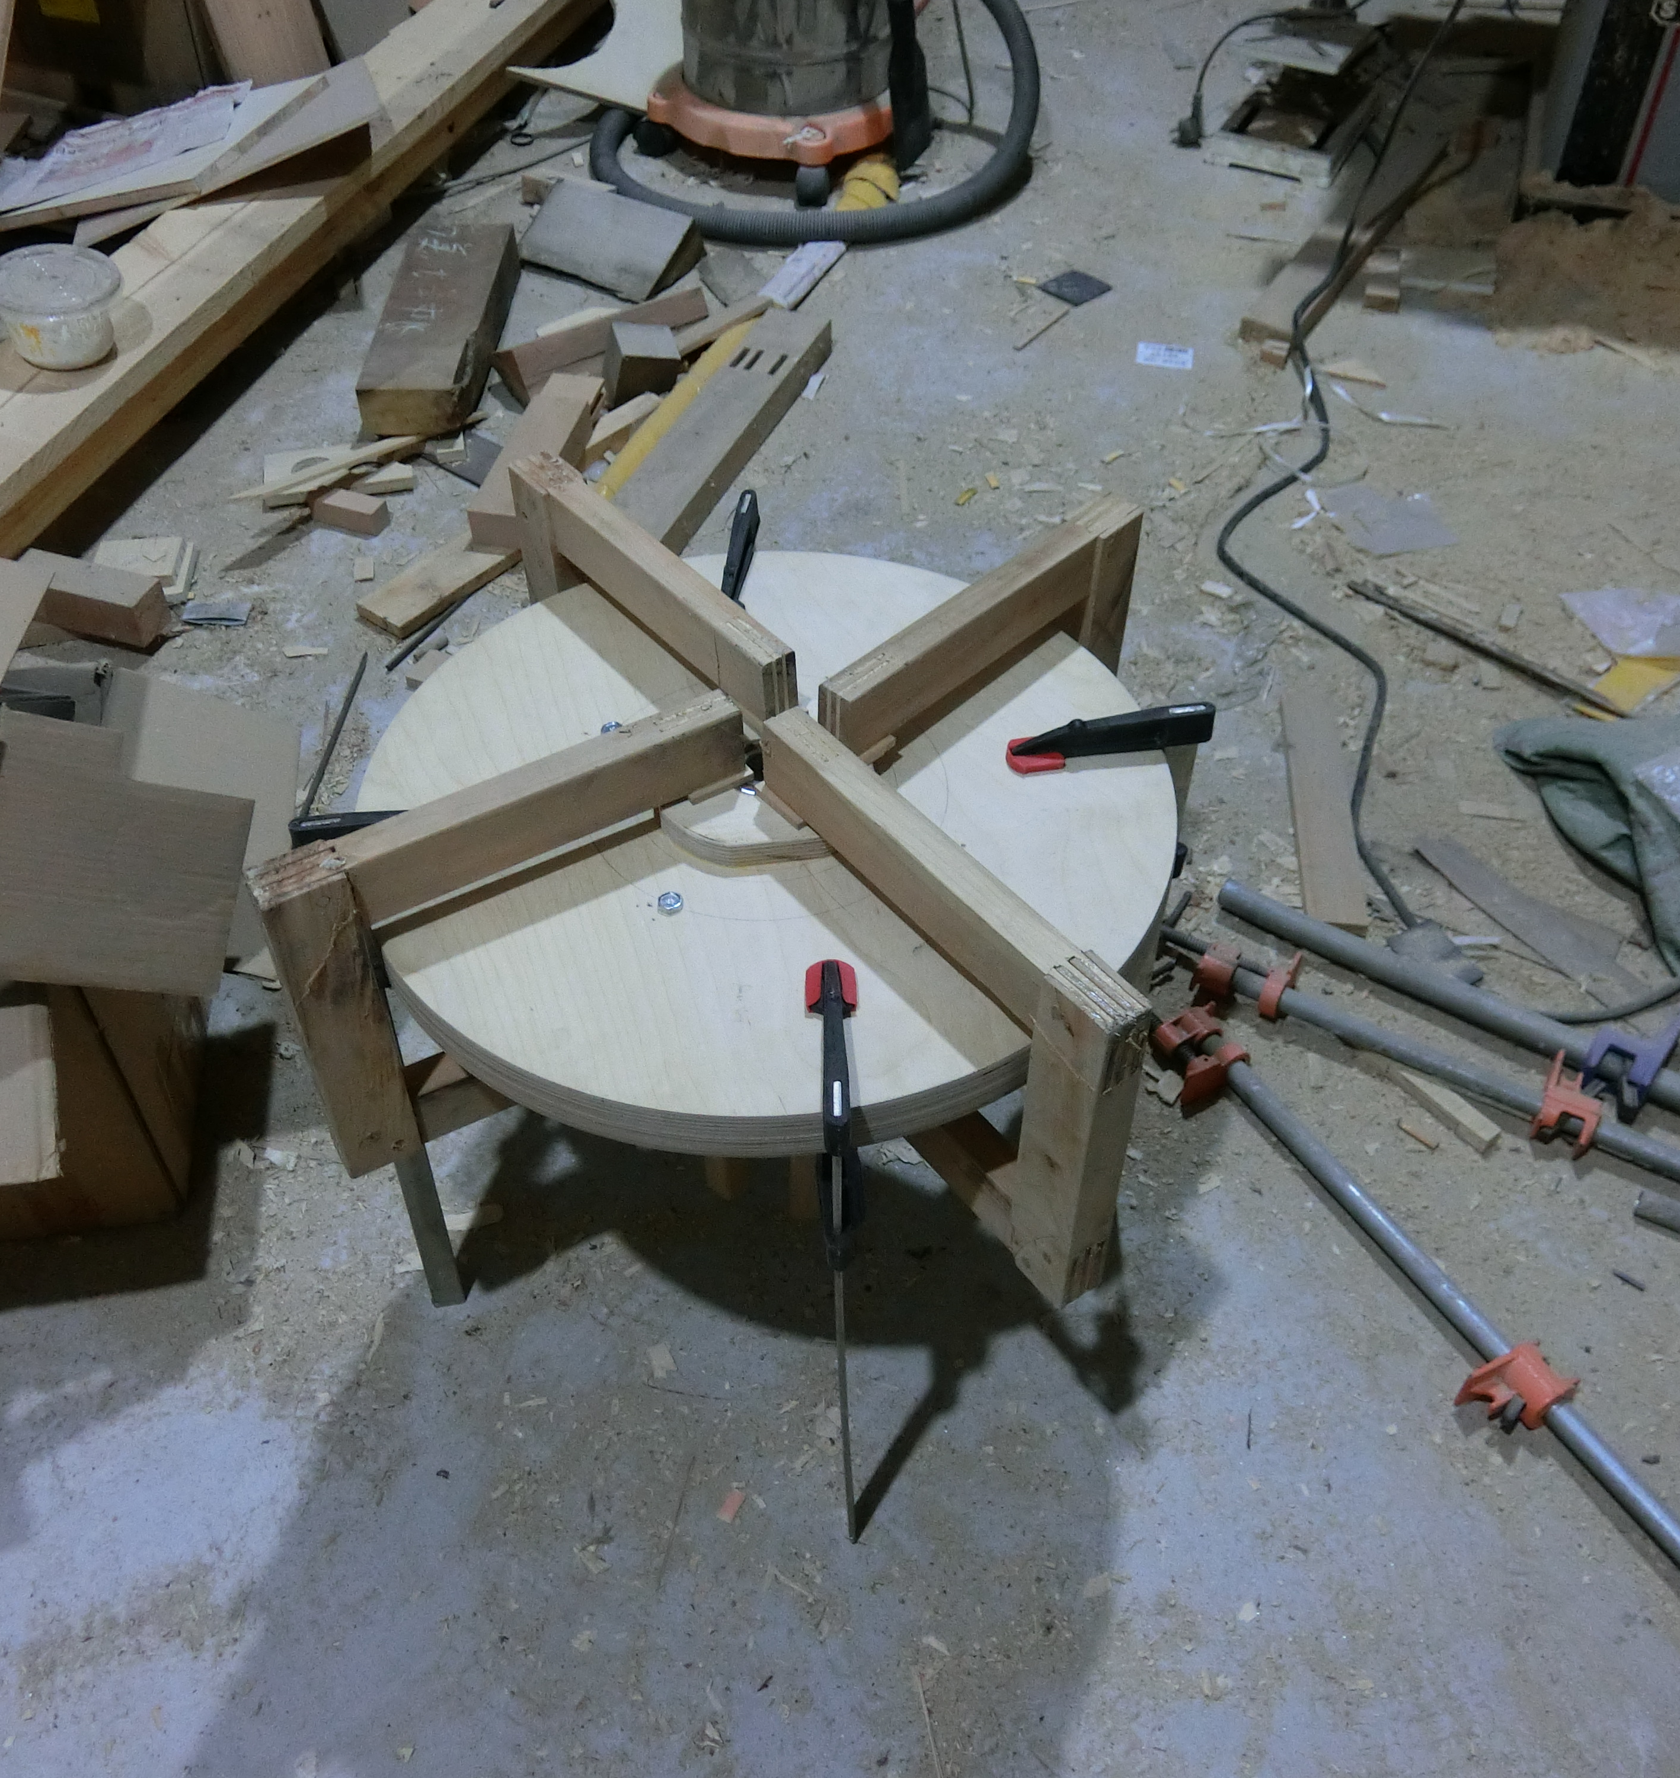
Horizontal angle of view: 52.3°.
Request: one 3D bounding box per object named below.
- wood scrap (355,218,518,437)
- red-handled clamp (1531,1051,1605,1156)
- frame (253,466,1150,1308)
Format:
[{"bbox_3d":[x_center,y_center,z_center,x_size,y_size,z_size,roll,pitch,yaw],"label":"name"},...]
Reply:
[{"bbox_3d":[-0.522,-0.739,2.250,0.134,0.067,0.401,0,48,2],"label":"wood scrap"},{"bbox_3d":[0.582,0.173,1.357,0.047,0.056,0.070,24,49,22],"label":"red-handled clamp"},{"bbox_3d":[-0.044,-0.035,1.057,0.455,0.230,0.465,7,45,7],"label":"frame"}]

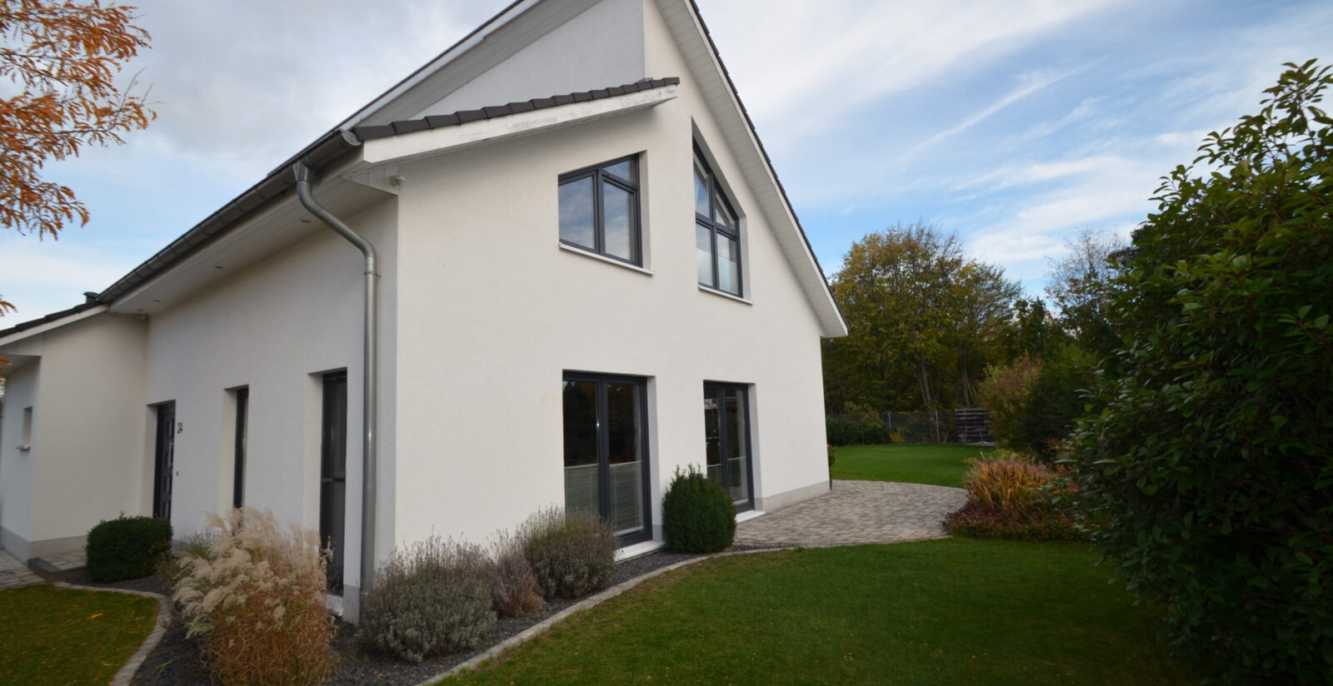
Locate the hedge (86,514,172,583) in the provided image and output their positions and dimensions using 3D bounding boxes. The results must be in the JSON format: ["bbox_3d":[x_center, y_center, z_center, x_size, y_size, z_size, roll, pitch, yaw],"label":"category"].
[{"bbox_3d":[-6.552,2.501,6.796,0.850,0.630,0.660,-8,-9,35],"label":"hedge"}]

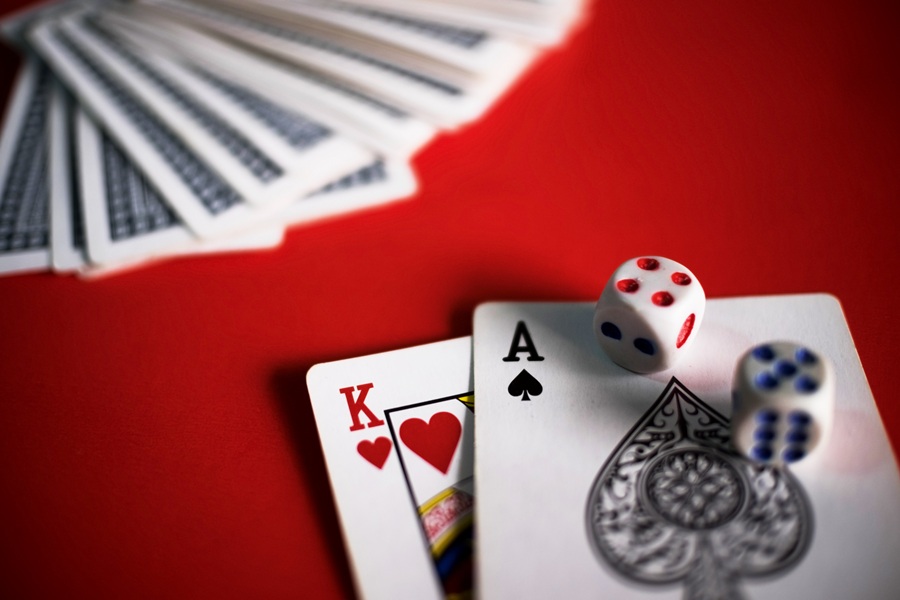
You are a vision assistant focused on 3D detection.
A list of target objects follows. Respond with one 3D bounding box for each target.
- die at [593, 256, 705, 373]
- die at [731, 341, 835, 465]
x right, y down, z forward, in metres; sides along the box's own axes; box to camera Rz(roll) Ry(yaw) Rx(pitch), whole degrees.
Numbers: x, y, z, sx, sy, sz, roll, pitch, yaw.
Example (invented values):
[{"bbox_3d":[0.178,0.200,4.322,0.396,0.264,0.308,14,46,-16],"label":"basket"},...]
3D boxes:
[{"bbox_3d":[0.033,0.003,0.313,0.015,0.015,0.015,24,46,23],"label":"die"},{"bbox_3d":[0.052,0.016,0.294,0.015,0.015,0.015,6,42,5],"label":"die"}]

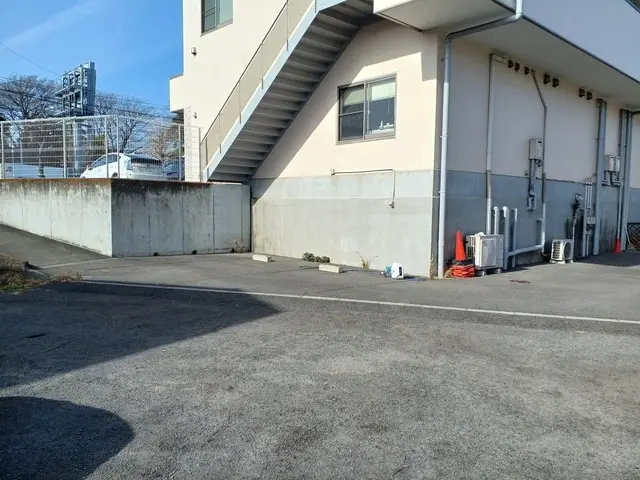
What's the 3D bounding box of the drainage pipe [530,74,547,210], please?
[{"bbox_3d":[5.559,-2.426,12.864,0.947,3.582,0.067,-3,5,-42],"label":"drainage pipe"}]

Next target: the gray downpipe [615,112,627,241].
[{"bbox_3d":[10.211,-2.000,16.983,0.163,4.810,0.163,-3,5,-42],"label":"gray downpipe"}]

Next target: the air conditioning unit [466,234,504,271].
[{"bbox_3d":[3.731,0.288,11.196,0.947,0.784,0.355,-3,5,-42],"label":"air conditioning unit"}]

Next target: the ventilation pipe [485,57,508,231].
[{"bbox_3d":[4.073,-1.956,11.519,0.666,4.366,0.133,-3,5,-42],"label":"ventilation pipe"}]

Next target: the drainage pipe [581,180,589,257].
[{"bbox_3d":[8.038,-0.617,15.098,0.081,2.264,0.081,-3,5,-42],"label":"drainage pipe"}]

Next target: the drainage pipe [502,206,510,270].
[{"bbox_3d":[4.485,-0.050,12.022,0.118,1.480,0.178,-3,5,-42],"label":"drainage pipe"}]

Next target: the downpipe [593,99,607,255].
[{"bbox_3d":[8.836,-1.952,15.753,0.170,4.854,0.185,-3,5,-42],"label":"downpipe"}]

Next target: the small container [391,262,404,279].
[{"bbox_3d":[1.583,0.625,10.103,0.170,0.333,0.200,-3,5,-42],"label":"small container"}]

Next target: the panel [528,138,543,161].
[{"bbox_3d":[5.491,-2.306,12.724,0.355,0.488,0.170,-3,5,-42],"label":"panel"}]

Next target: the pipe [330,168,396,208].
[{"bbox_3d":[0.946,-1.195,11.718,0.068,0.866,2.028,-3,5,-42],"label":"pipe"}]

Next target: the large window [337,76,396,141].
[{"bbox_3d":[1.084,-2.968,11.584,0.111,1.332,1.813,-3,5,-42],"label":"large window"}]

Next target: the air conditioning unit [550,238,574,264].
[{"bbox_3d":[6.709,0.299,13.765,0.725,0.592,0.318,-3,5,-42],"label":"air conditioning unit"}]

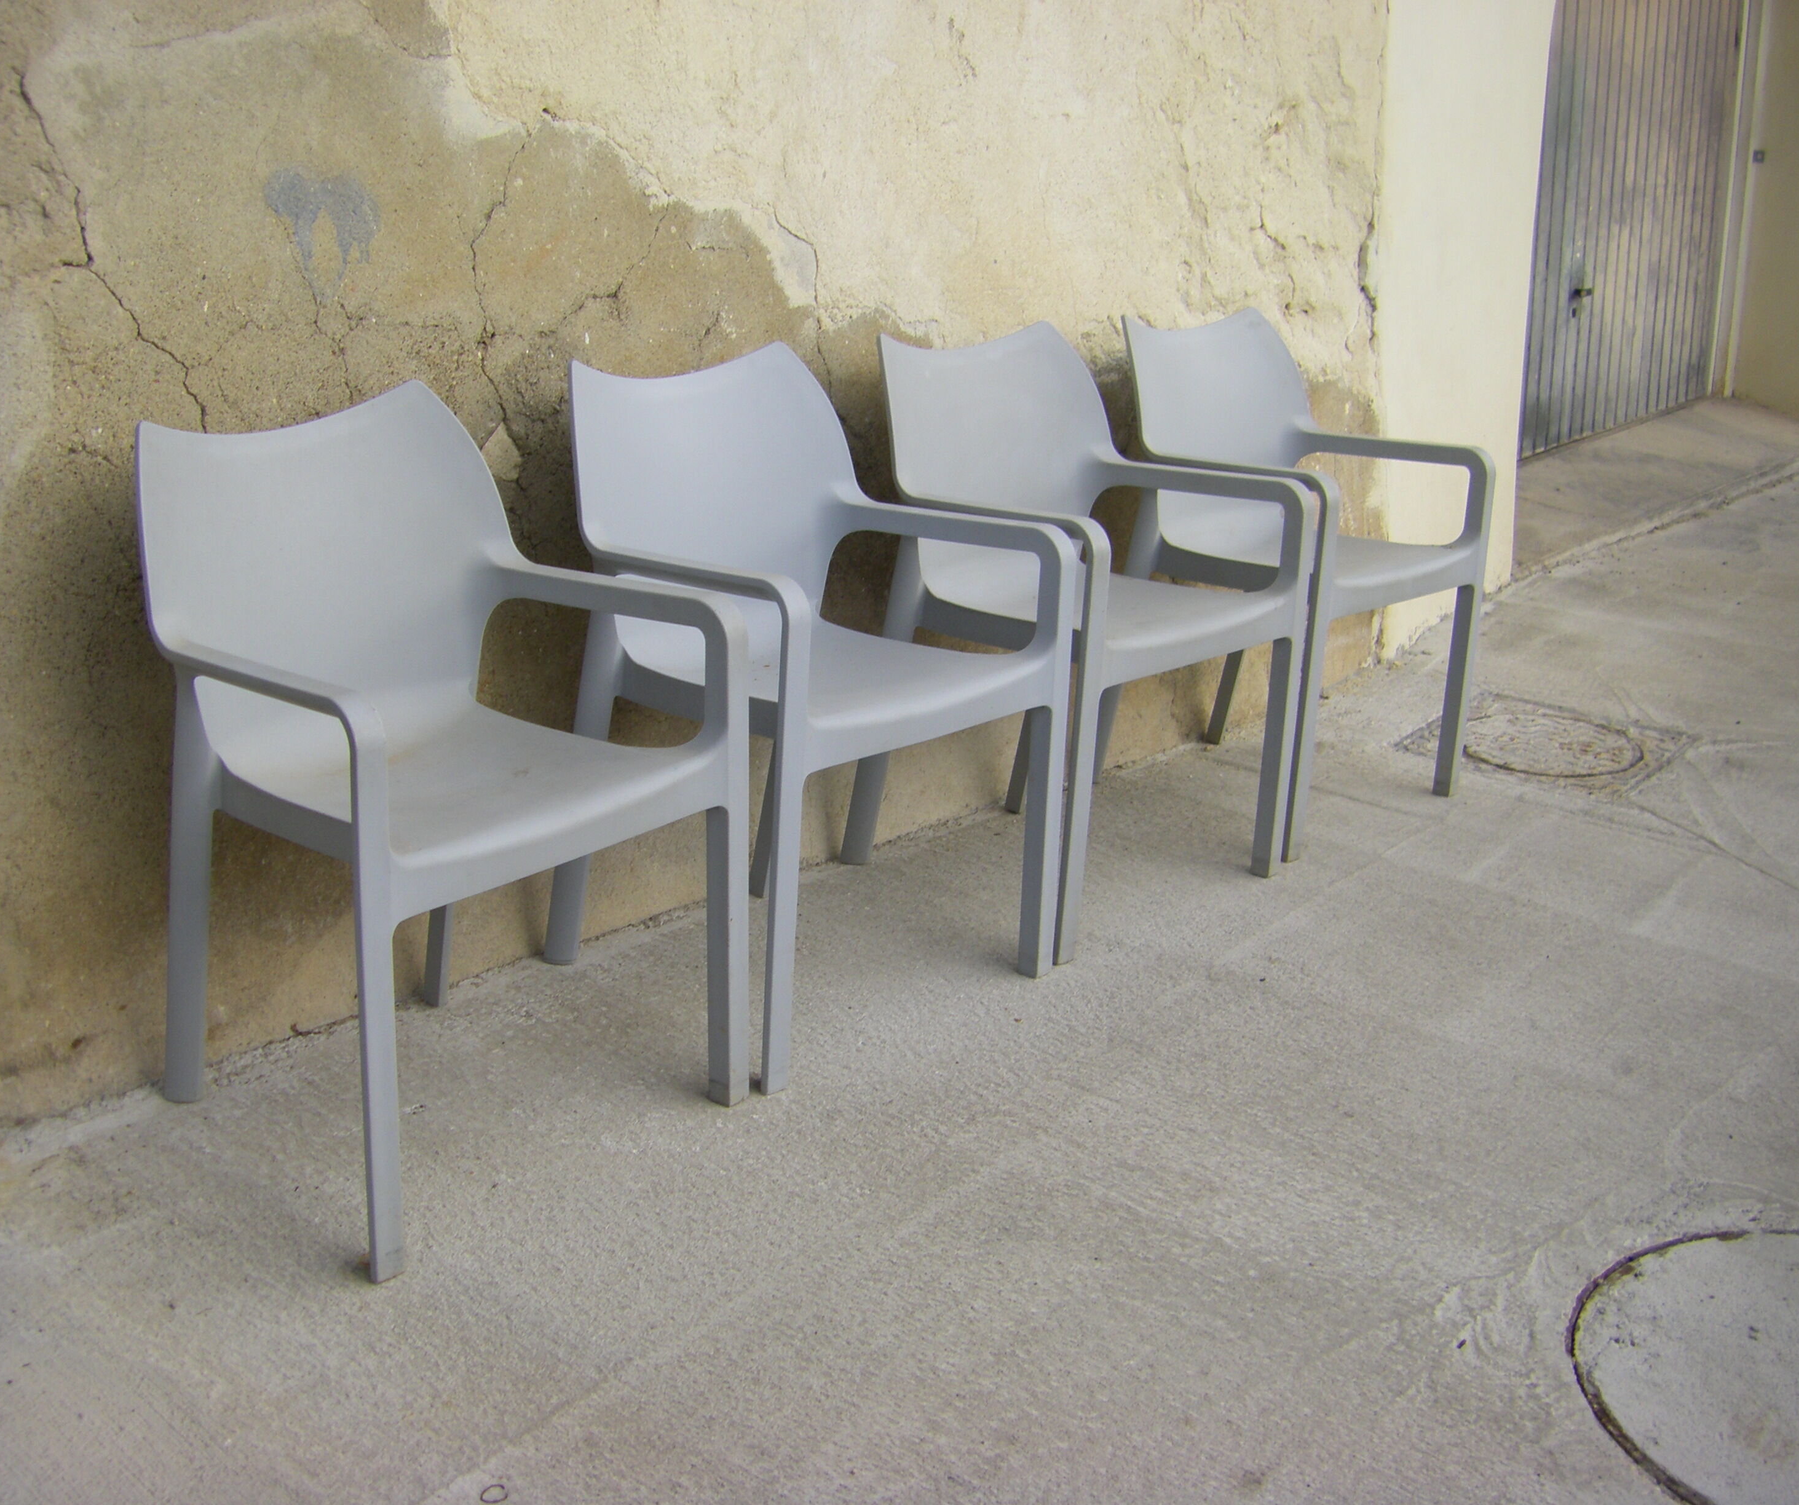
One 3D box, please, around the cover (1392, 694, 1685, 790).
[{"bbox_3d":[1.273,-0.015,4.348,0.440,0.030,0.465,15,22,32],"label":"cover"}]

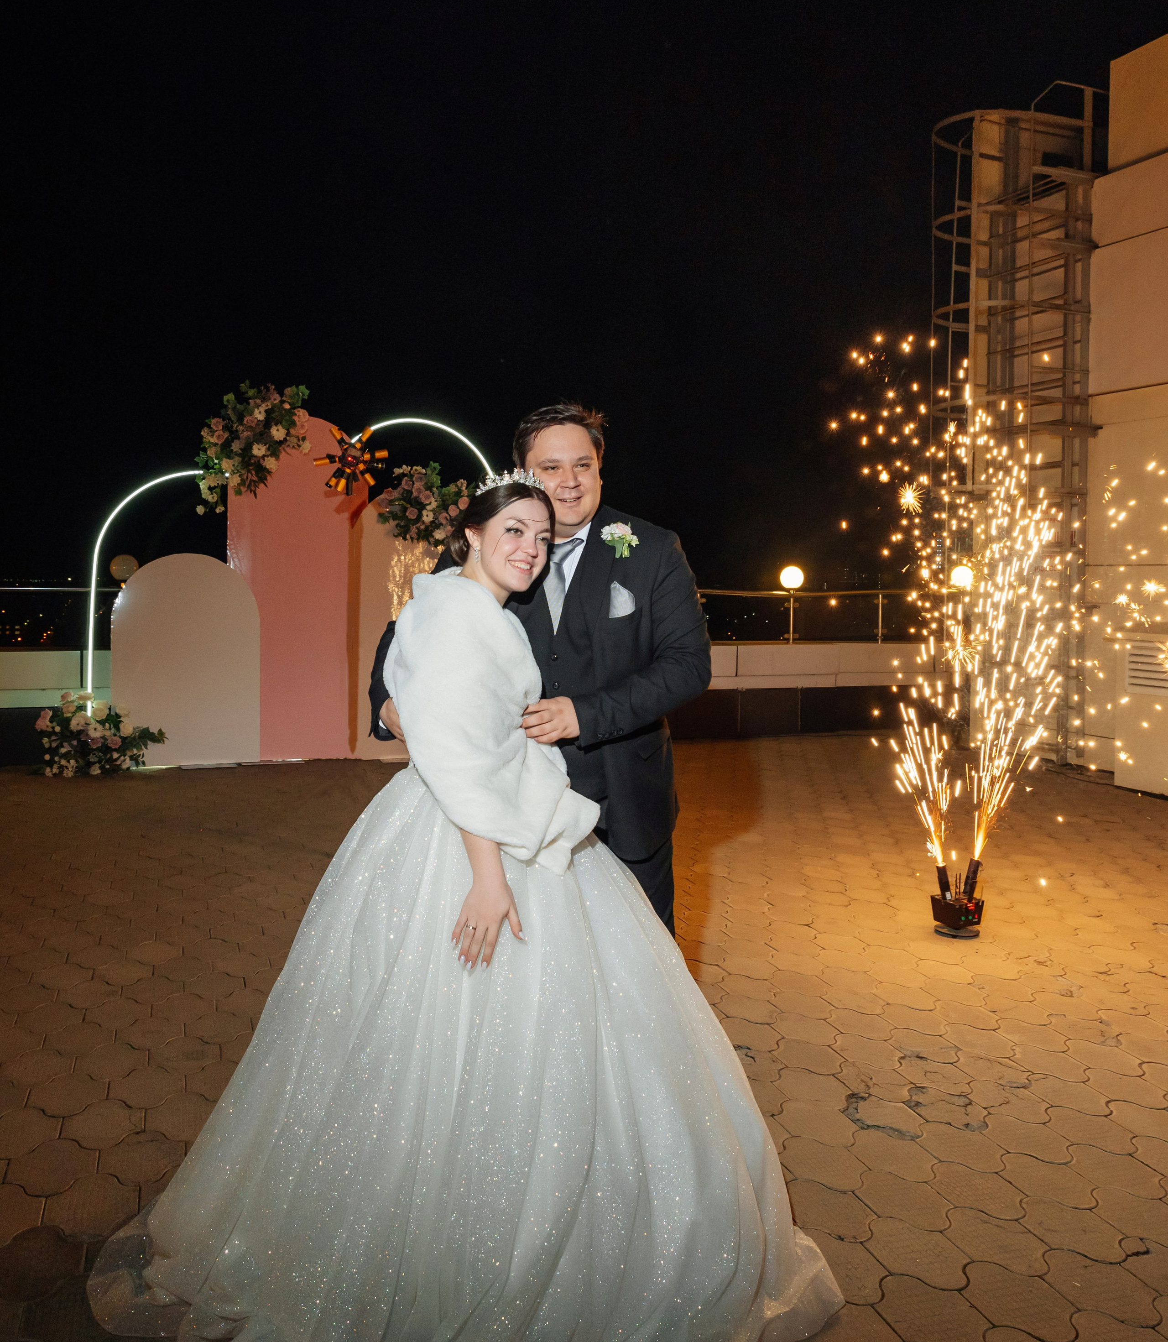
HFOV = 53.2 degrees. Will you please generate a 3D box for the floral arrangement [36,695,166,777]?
[{"bbox_3d":[-3.337,0.428,8.027,0.840,0.540,0.500,-1,5,-18],"label":"floral arrangement"}]

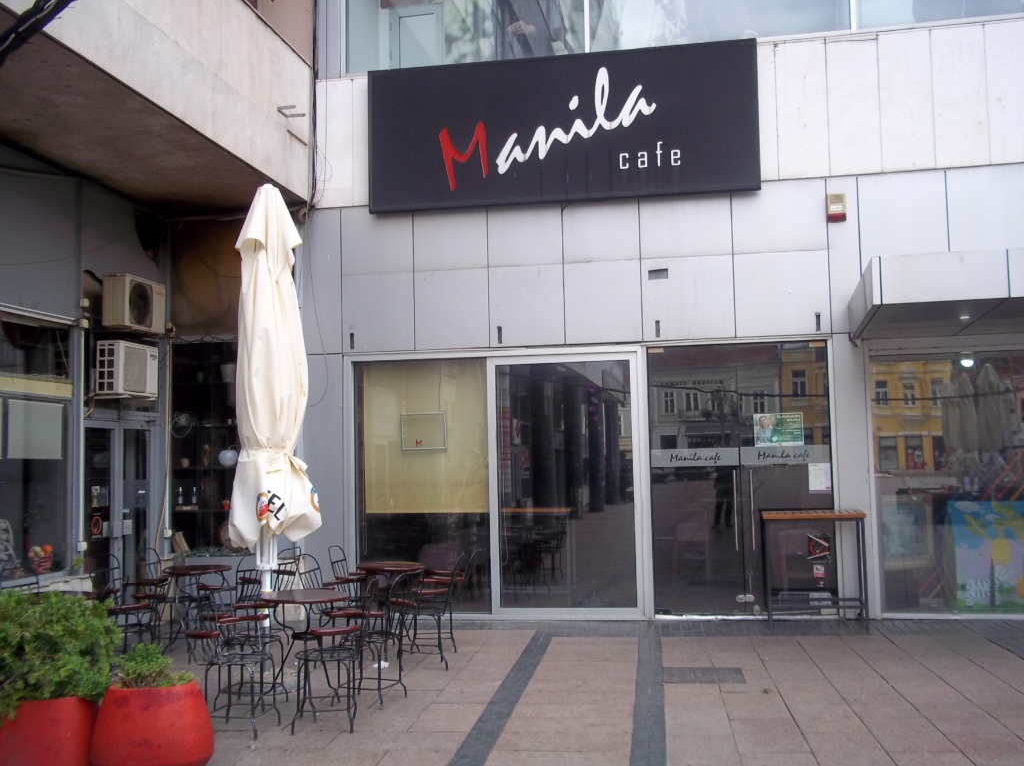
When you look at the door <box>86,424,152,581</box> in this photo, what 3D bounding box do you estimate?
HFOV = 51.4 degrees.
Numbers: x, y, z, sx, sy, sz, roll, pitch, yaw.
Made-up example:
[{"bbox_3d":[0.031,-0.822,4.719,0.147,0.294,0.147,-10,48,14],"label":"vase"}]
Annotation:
[{"bbox_3d":[-3.882,1.398,10.554,0.070,1.960,1.380,-2,-4,7],"label":"door"}]

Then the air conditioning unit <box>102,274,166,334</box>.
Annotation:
[{"bbox_3d":[-3.773,-0.769,10.646,0.260,0.520,0.810,-2,-4,7],"label":"air conditioning unit"}]

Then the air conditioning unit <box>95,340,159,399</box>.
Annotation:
[{"bbox_3d":[-3.774,-0.121,10.464,0.260,0.510,0.790,-2,-4,7],"label":"air conditioning unit"}]

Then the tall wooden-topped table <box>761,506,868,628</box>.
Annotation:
[{"bbox_3d":[2.821,1.750,9.942,0.910,1.045,0.520,-2,-4,10],"label":"tall wooden-topped table"}]

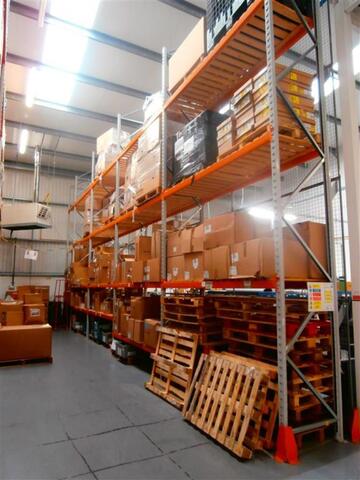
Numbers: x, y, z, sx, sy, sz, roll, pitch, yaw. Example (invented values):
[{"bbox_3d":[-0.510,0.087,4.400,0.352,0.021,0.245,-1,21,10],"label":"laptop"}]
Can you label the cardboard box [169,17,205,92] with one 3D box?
[{"bbox_3d":[0.499,-3.061,5.846,0.940,0.620,1.180,4,-9,-28],"label":"cardboard box"}]

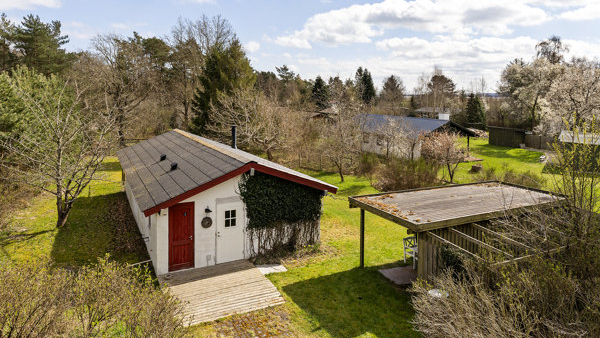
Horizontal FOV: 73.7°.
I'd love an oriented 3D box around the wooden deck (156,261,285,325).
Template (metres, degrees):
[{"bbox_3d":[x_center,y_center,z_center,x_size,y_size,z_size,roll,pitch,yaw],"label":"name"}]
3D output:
[{"bbox_3d":[-2.300,3.410,11.260,2.850,0.180,2.950,-5,11,-27],"label":"wooden deck"}]

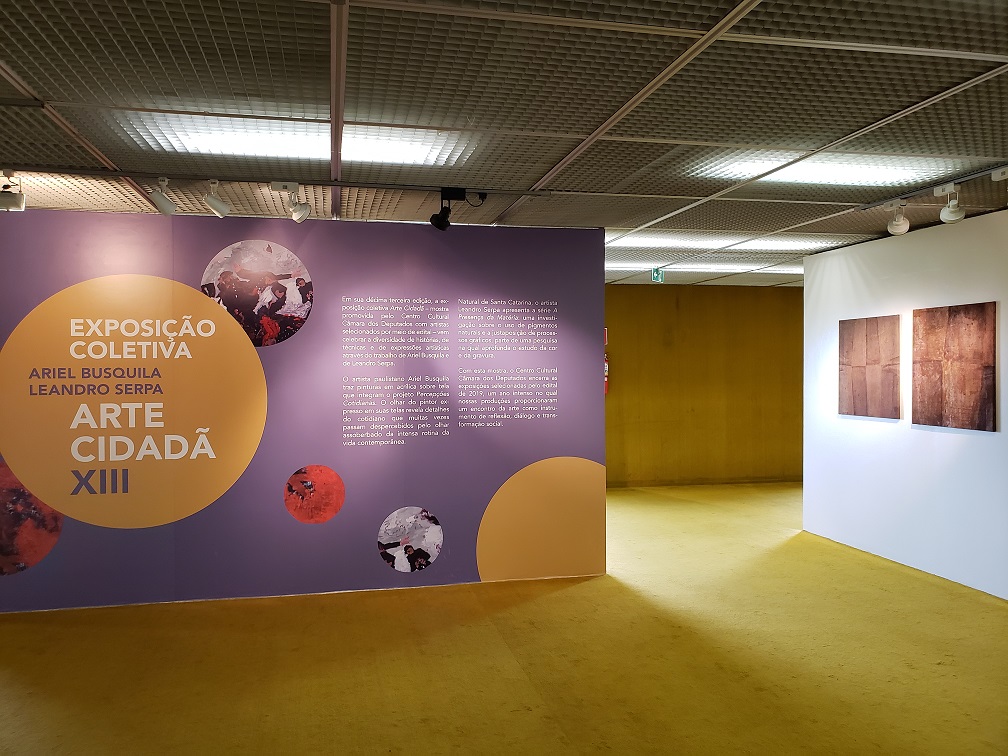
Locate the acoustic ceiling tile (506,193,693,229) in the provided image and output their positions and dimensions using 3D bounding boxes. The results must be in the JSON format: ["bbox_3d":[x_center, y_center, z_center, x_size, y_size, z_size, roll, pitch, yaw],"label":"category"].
[{"bbox_3d":[0.552,-1.044,4.710,1.035,0.040,1.012,-1,1,-12],"label":"acoustic ceiling tile"}]

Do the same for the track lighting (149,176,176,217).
[{"bbox_3d":[-1.675,-0.890,3.724,0.090,0.190,0.145,0,1,12],"label":"track lighting"}]

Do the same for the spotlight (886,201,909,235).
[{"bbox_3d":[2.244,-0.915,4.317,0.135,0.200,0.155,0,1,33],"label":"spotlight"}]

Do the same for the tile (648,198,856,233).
[{"bbox_3d":[1.569,-1.056,4.931,1.035,0.040,1.012,-1,1,-12],"label":"tile"}]

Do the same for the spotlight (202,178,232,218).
[{"bbox_3d":[-1.436,-0.892,3.774,0.090,0.190,0.145,0,1,20],"label":"spotlight"}]

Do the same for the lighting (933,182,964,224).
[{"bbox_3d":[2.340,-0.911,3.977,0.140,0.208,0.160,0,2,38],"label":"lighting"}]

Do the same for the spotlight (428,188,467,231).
[{"bbox_3d":[-0.301,-0.900,4.032,0.160,0.222,0.160,-1,1,-30],"label":"spotlight"}]

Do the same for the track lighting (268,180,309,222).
[{"bbox_3d":[-1.090,-0.894,3.848,0.170,0.205,0.155,0,1,14],"label":"track lighting"}]

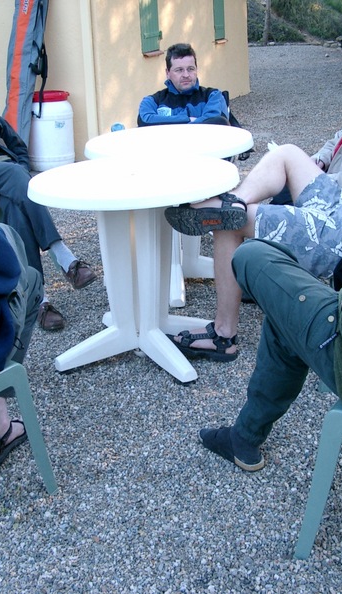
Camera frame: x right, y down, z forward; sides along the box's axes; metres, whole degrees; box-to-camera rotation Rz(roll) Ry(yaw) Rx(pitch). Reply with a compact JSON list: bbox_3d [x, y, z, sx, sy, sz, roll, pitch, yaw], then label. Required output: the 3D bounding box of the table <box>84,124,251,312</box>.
[{"bbox_3d":[0.010,-0.387,4.019,0.781,0.720,0.781,-3,20,0],"label":"table"}]

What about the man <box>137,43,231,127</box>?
[{"bbox_3d":[0.072,-0.759,4.479,0.540,1.100,0.860,-3,20,2],"label":"man"}]

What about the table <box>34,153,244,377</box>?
[{"bbox_3d":[-0.121,-0.118,3.293,0.781,0.720,0.781,-3,20,0],"label":"table"}]

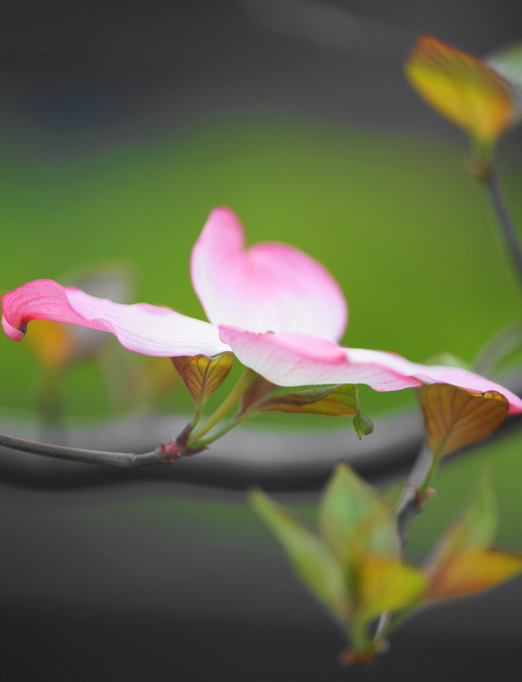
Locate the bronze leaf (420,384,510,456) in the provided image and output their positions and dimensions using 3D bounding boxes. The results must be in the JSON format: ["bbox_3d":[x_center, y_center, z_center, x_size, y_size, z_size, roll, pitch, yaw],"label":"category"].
[{"bbox_3d":[0.037,0.014,0.925,0.017,0.016,0.010,24,6,0],"label":"bronze leaf"}]

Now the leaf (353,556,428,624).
[{"bbox_3d":[0.022,0.043,0.875,0.012,0.011,0.010,34,18,6],"label":"leaf"}]

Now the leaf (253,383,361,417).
[{"bbox_3d":[0.009,0.011,0.925,0.021,0.007,0.011,0,6,0],"label":"leaf"}]

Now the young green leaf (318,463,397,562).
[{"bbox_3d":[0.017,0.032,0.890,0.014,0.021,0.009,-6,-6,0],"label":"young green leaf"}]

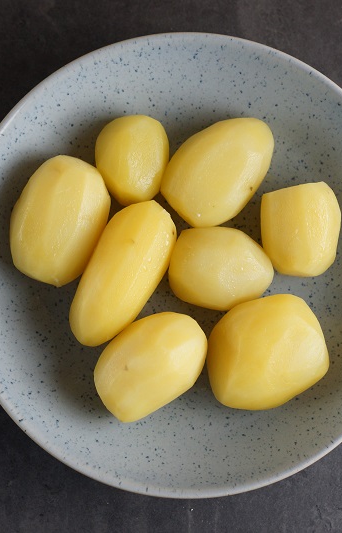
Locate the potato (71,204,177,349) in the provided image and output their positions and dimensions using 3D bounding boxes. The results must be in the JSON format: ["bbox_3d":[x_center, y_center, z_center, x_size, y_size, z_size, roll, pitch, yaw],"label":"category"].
[{"bbox_3d":[-0.026,0.005,0.915,0.039,0.036,0.087,29,89,1],"label":"potato"}]

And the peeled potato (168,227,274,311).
[{"bbox_3d":[0.028,0.001,0.917,0.057,0.041,0.045,10,89,0],"label":"peeled potato"}]

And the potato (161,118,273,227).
[{"bbox_3d":[0.028,-0.053,0.911,0.047,0.040,0.069,39,89,1],"label":"potato"}]

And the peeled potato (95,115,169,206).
[{"bbox_3d":[-0.021,-0.058,0.915,0.040,0.038,0.048,-10,89,0],"label":"peeled potato"}]

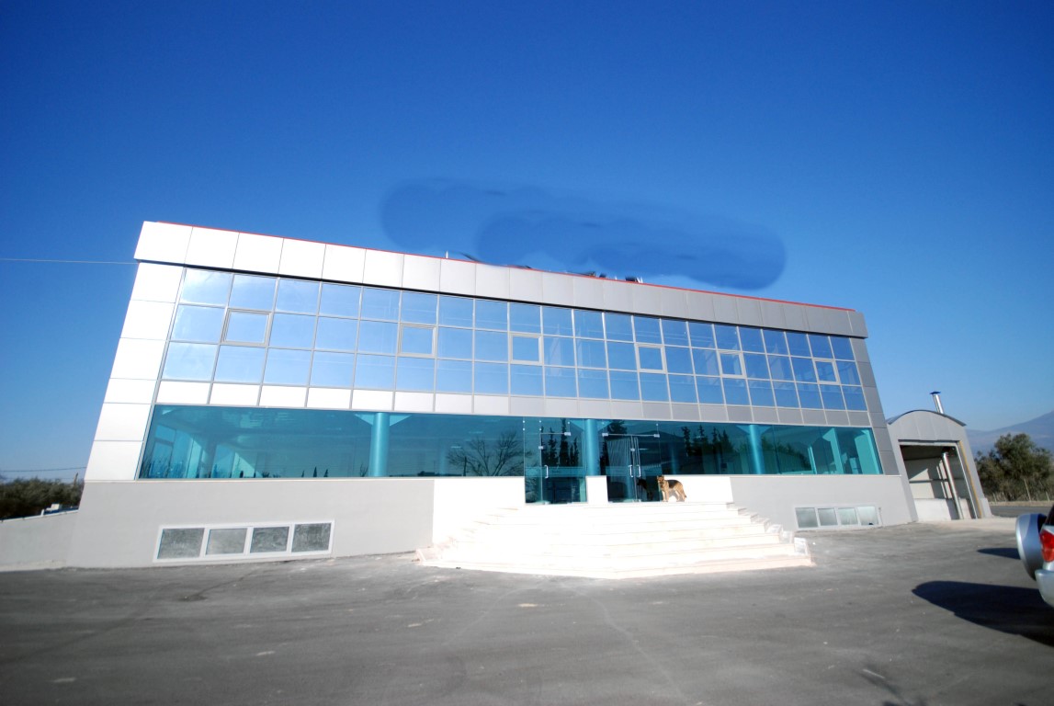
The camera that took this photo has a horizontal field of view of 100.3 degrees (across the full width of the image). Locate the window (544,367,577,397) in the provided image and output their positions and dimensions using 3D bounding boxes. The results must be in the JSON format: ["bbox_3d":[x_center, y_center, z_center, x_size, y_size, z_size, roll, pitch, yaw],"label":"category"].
[{"bbox_3d":[1.158,1.007,15.007,1.152,1.055,0.100,4,-18,-16],"label":"window"}]

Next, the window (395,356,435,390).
[{"bbox_3d":[-3.412,0.661,13.572,1.142,1.042,0.080,4,-18,-16],"label":"window"}]

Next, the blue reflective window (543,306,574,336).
[{"bbox_3d":[1.125,-1.098,15.649,1.165,1.057,0.080,4,-18,-16],"label":"blue reflective window"}]

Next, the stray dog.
[{"bbox_3d":[4.584,4.302,13.974,0.930,0.800,0.300,5,-18,-18],"label":"stray dog"}]

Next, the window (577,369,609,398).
[{"bbox_3d":[2.405,1.138,15.968,1.212,1.121,0.080,4,-18,-16],"label":"window"}]

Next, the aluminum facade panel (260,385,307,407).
[{"bbox_3d":[-6.885,1.242,12.447,1.116,0.552,0.080,4,-19,-16],"label":"aluminum facade panel"}]

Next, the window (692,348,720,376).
[{"bbox_3d":[6.851,0.364,16.809,1.142,1.051,0.080,4,-18,-16],"label":"window"}]

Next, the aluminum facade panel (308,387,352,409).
[{"bbox_3d":[-5.550,1.289,12.363,1.114,0.558,0.060,4,-18,-16],"label":"aluminum facade panel"}]

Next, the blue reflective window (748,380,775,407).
[{"bbox_3d":[9.605,1.660,18.003,1.212,1.121,0.080,4,-18,-16],"label":"blue reflective window"}]

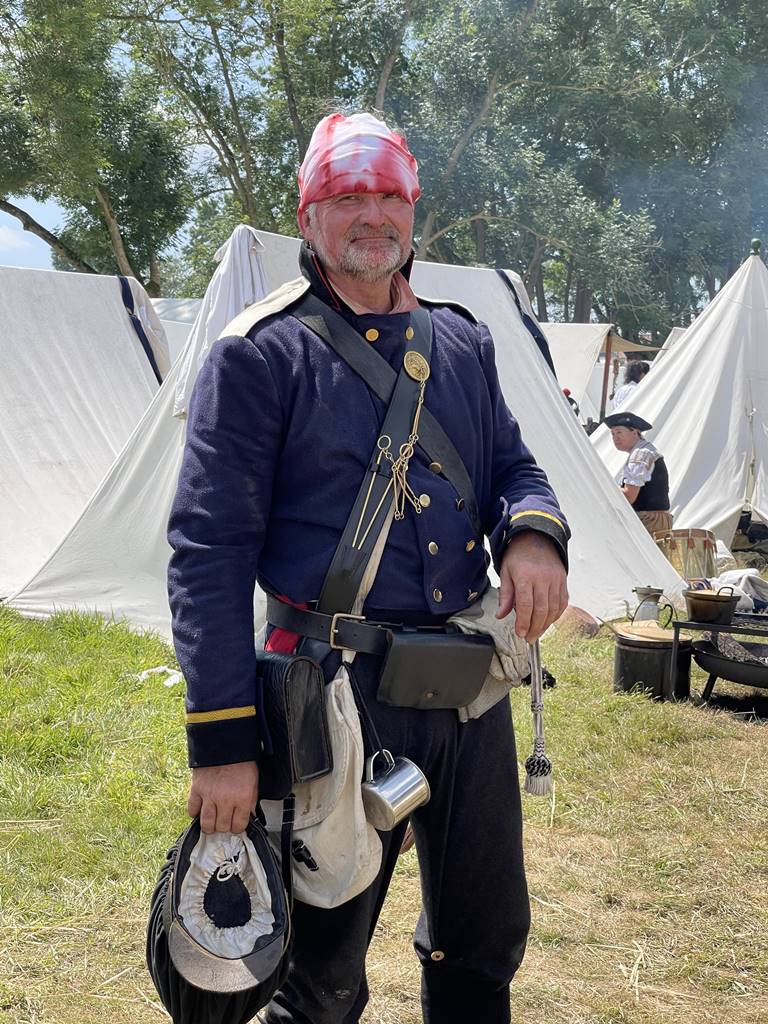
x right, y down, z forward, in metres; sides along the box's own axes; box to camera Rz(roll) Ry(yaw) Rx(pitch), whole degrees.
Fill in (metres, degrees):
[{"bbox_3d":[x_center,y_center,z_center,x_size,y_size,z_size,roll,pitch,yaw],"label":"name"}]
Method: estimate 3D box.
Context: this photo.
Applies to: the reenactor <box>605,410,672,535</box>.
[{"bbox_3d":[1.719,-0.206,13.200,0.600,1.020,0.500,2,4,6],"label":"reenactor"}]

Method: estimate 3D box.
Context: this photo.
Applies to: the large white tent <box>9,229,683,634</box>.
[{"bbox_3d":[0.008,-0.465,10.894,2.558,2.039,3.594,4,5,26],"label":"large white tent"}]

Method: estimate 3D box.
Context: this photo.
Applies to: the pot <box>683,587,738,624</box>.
[{"bbox_3d":[1.449,0.415,8.400,0.250,0.150,0.250,2,4,0],"label":"pot"}]

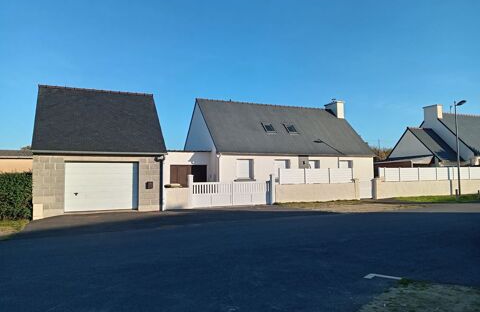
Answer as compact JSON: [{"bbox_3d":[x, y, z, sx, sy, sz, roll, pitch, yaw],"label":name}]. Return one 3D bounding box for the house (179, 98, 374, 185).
[{"bbox_3d":[1.985,-0.770,29.347,14.560,7.500,8.130,1,-5,-25],"label":"house"}]

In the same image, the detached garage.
[{"bbox_3d":[-6.960,-0.274,18.470,5.340,6.060,5.930,1,-5,-25],"label":"detached garage"}]

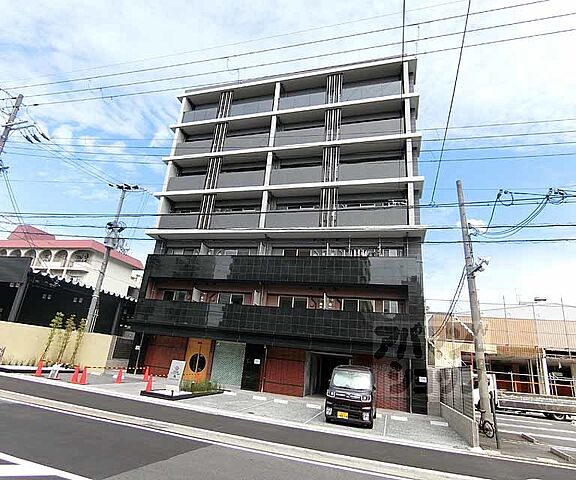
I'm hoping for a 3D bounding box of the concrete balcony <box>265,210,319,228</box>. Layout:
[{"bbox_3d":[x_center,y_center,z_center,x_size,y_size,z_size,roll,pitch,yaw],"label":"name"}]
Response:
[{"bbox_3d":[0.358,-1.004,19.241,3.129,1.131,0.900,-1,-20,17],"label":"concrete balcony"}]

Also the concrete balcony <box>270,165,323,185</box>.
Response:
[{"bbox_3d":[0.620,-3.716,20.729,3.190,1.210,1.050,-1,-19,17],"label":"concrete balcony"}]

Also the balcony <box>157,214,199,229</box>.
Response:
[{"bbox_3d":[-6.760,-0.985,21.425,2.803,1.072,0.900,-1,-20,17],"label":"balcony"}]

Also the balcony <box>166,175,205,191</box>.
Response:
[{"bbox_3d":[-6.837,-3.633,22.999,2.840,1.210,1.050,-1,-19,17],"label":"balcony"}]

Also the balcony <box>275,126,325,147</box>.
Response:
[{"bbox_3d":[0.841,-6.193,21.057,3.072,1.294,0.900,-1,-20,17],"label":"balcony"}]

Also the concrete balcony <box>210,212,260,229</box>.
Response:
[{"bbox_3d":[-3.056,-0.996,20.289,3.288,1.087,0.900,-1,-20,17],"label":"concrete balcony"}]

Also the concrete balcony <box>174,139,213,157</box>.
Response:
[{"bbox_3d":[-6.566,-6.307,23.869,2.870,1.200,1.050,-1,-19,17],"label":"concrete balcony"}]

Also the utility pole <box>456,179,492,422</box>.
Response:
[{"bbox_3d":[8.198,2.162,14.681,0.380,10.881,0.380,-1,-18,17],"label":"utility pole"}]

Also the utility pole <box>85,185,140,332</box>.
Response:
[{"bbox_3d":[-12.600,1.934,22.730,1.900,13.001,1.200,-1,-20,17],"label":"utility pole"}]

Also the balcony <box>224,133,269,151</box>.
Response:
[{"bbox_3d":[-2.644,-6.351,22.675,3.130,1.200,1.050,-1,-19,17],"label":"balcony"}]

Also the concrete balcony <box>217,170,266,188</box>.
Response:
[{"bbox_3d":[-2.891,-3.677,21.798,3.150,1.210,1.050,-1,-19,17],"label":"concrete balcony"}]

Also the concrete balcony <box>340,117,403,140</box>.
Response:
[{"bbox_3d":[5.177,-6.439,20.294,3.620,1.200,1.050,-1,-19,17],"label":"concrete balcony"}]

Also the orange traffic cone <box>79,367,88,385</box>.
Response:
[{"bbox_3d":[-8.858,5.912,14.402,0.380,0.700,0.380,-1,-20,17],"label":"orange traffic cone"}]

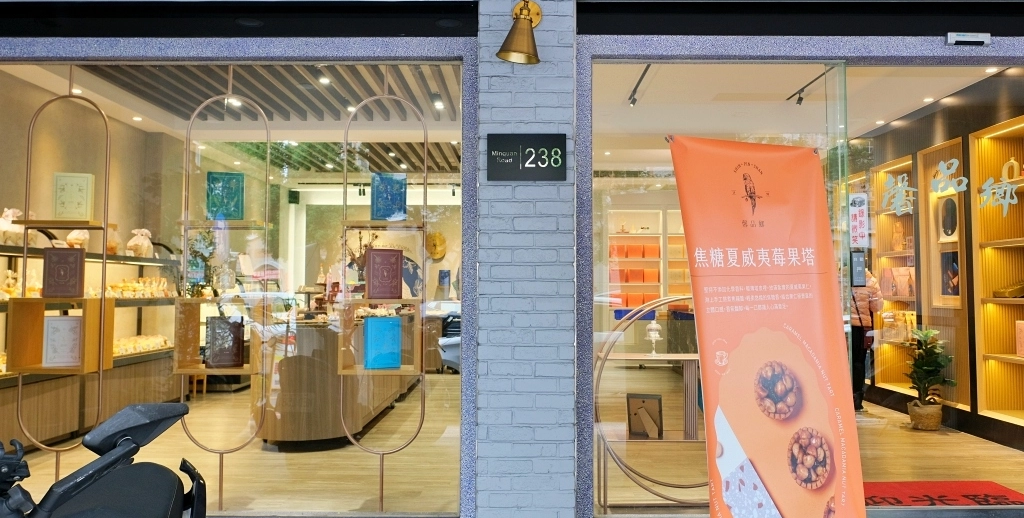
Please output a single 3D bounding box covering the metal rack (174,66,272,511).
[{"bbox_3d":[-1.503,0.135,3.587,0.440,2.337,0.245,0,-3,0],"label":"metal rack"}]

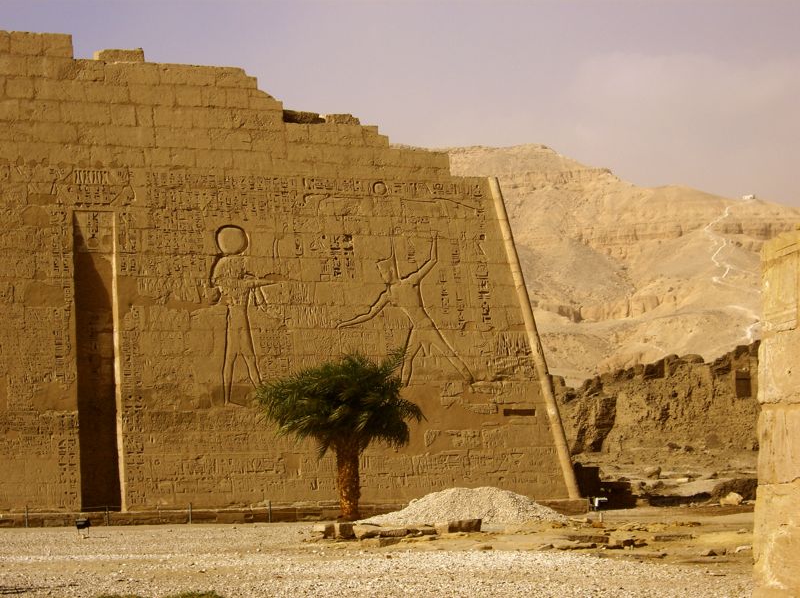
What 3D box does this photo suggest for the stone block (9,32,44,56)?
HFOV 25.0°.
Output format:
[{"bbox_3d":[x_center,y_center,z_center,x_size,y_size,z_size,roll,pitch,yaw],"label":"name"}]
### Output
[{"bbox_3d":[-14.865,-10.039,71.490,1.287,0.950,0.900,1,-6,-18],"label":"stone block"}]

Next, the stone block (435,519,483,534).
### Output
[{"bbox_3d":[1.614,6.222,49.300,0.950,0.330,0.950,1,-6,-18],"label":"stone block"}]

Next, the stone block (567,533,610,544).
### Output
[{"bbox_3d":[4.392,5.585,42.000,0.950,0.200,0.600,1,-6,-18],"label":"stone block"}]

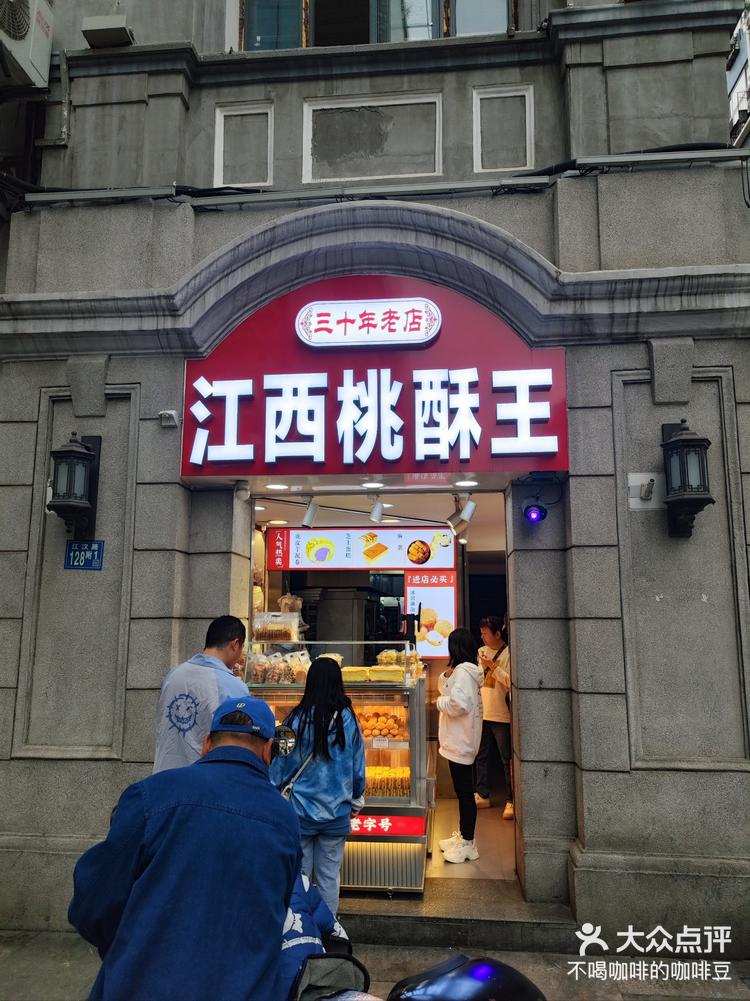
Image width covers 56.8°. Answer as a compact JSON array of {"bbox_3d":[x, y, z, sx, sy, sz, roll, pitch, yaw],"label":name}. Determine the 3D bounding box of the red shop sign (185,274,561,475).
[{"bbox_3d":[-0.017,-0.782,4.301,2.340,1.280,0.180,0,-9,5],"label":"red shop sign"}]

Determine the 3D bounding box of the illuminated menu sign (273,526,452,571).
[{"bbox_3d":[-0.139,0.469,6.581,1.800,0.425,0.060,-1,-8,5],"label":"illuminated menu sign"}]

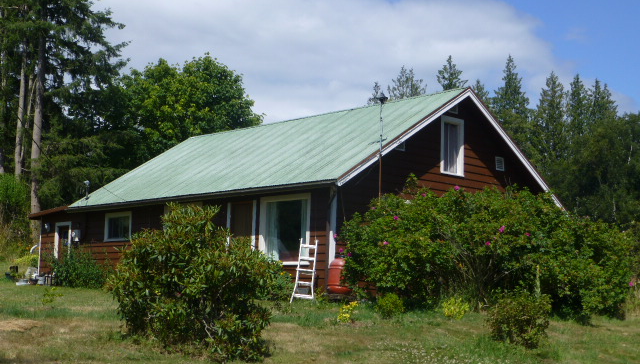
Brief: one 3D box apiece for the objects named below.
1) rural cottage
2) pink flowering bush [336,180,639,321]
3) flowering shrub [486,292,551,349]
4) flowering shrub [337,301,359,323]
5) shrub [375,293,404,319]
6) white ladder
[{"bbox_3d":[-1.278,0.861,32.307,9.600,5.750,15.500,8,-10,-42],"label":"rural cottage"},{"bbox_3d":[3.625,1.531,22.000,6.000,2.850,3.200,1,-7,5],"label":"pink flowering bush"},{"bbox_3d":[3.022,2.109,15.200,0.930,0.790,0.880,0,-7,11],"label":"flowering shrub"},{"bbox_3d":[0.510,2.400,18.500,0.390,0.380,0.360,2,-7,2],"label":"flowering shrub"},{"bbox_3d":[1.384,2.424,19.600,0.540,0.500,0.500,1,-7,4],"label":"shrub"},{"bbox_3d":[-0.368,2.113,23.700,0.530,1.530,0.420,-1,-8,22],"label":"white ladder"}]

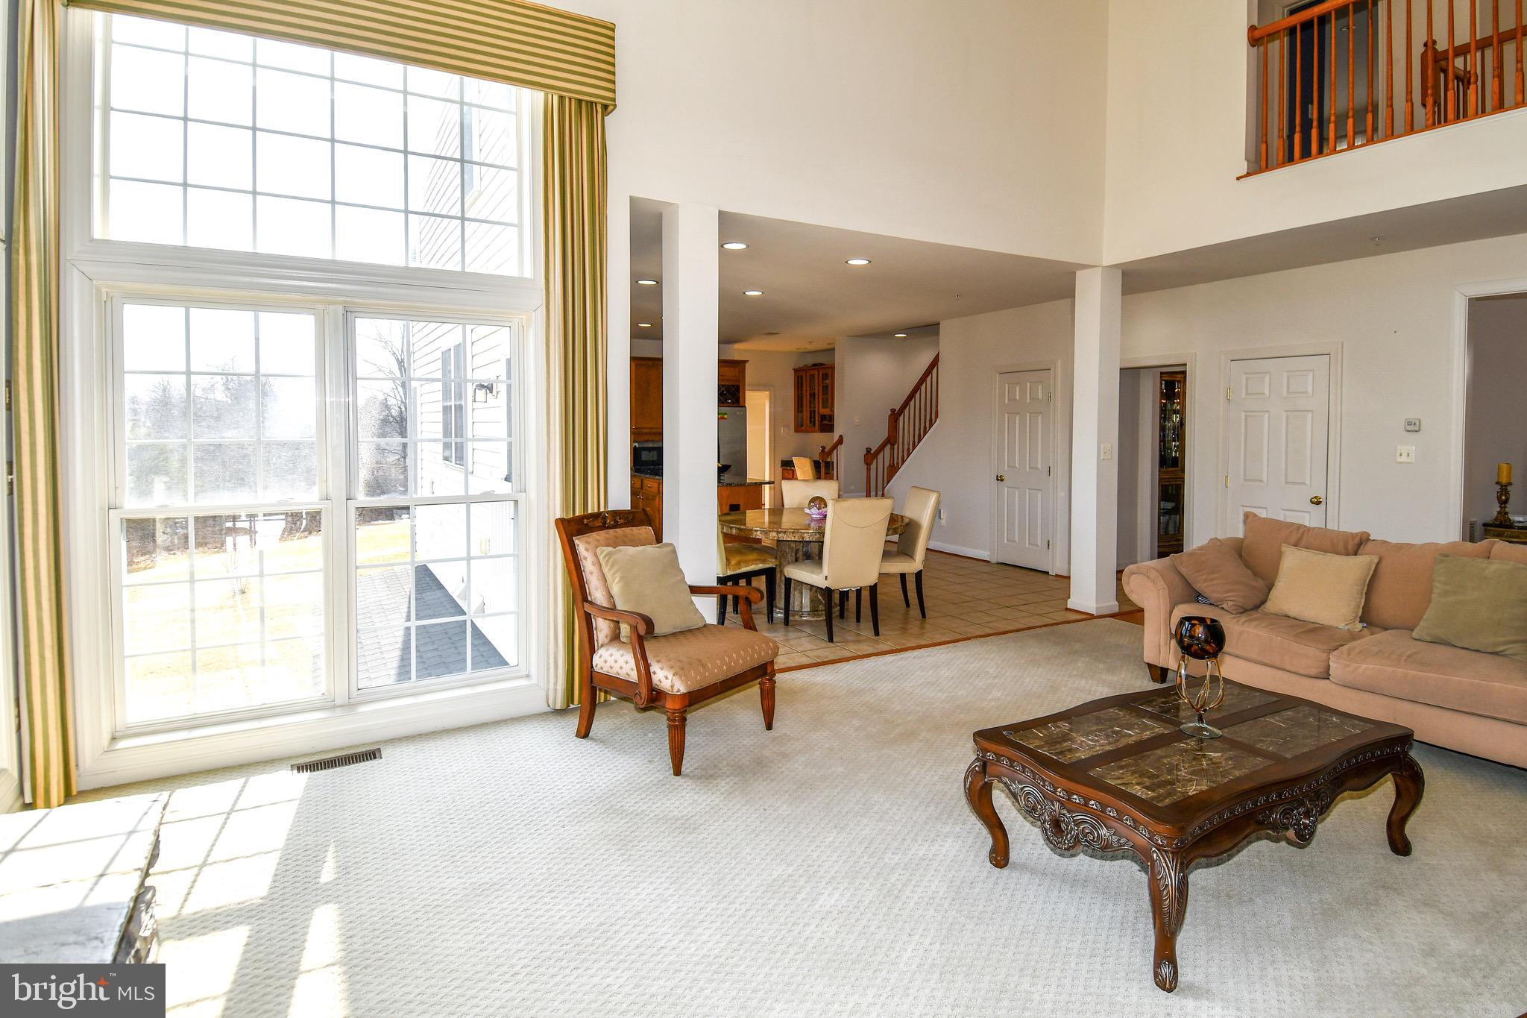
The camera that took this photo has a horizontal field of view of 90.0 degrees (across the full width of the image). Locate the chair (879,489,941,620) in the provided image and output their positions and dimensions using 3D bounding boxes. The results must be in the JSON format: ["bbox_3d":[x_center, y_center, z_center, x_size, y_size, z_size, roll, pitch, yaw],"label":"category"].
[{"bbox_3d":[0.992,0.331,5.981,0.620,1.000,0.480,-1,5,-12],"label":"chair"}]

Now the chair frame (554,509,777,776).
[{"bbox_3d":[-0.460,0.586,3.751,0.860,1.020,0.700,4,6,39],"label":"chair frame"}]

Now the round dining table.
[{"bbox_3d":[0.404,0.450,6.028,1.490,0.745,1.490,0,5,0],"label":"round dining table"}]

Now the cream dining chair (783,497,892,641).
[{"bbox_3d":[0.530,0.388,5.534,0.480,0.990,0.610,-2,5,-29],"label":"cream dining chair"}]

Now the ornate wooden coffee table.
[{"bbox_3d":[1.482,0.996,2.647,1.390,0.470,0.770,-2,5,-29],"label":"ornate wooden coffee table"}]

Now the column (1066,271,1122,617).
[{"bbox_3d":[2.674,-0.552,6.146,0.270,2.740,0.270,-2,5,-29],"label":"column"}]

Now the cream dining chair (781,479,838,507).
[{"bbox_3d":[0.458,0.270,6.520,0.480,0.990,0.610,-1,5,-9],"label":"cream dining chair"}]

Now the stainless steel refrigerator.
[{"bbox_3d":[-0.790,-0.521,10.600,0.910,1.770,0.760,-2,5,-29],"label":"stainless steel refrigerator"}]

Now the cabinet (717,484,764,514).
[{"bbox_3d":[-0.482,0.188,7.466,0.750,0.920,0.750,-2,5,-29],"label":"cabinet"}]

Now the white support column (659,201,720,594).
[{"bbox_3d":[-0.423,-0.364,4.463,0.270,2.740,0.270,-2,5,-29],"label":"white support column"}]

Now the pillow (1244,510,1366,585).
[{"bbox_3d":[3.142,0.326,4.507,0.200,0.480,0.660,14,-2,-29],"label":"pillow"}]

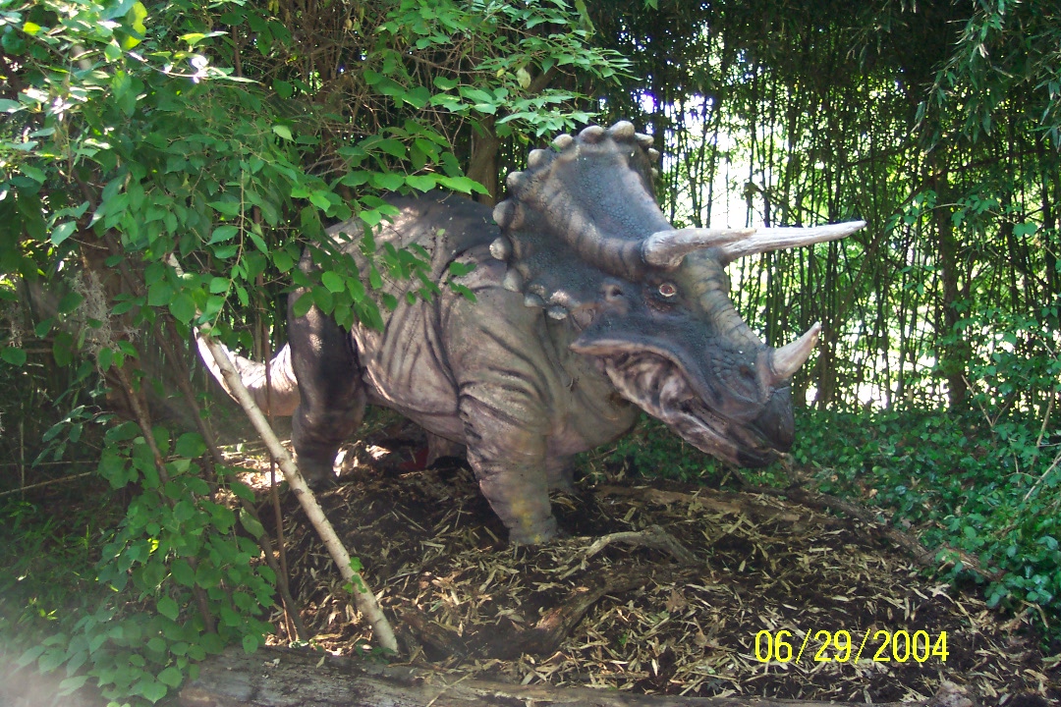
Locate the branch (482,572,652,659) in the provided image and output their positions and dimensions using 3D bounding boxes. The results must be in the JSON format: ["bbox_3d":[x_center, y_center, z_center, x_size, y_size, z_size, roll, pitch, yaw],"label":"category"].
[{"bbox_3d":[0.169,0.966,4.279,0.200,0.130,0.910,4,7,41],"label":"branch"}]

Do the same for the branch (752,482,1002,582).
[{"bbox_3d":[1.652,0.843,5.630,0.180,0.140,1.834,-2,5,-21],"label":"branch"}]

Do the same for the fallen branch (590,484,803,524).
[{"bbox_3d":[0.900,0.815,6.180,1.284,0.100,0.120,4,6,36],"label":"fallen branch"}]

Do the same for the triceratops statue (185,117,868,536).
[{"bbox_3d":[-0.492,-0.200,6.528,4.660,2.061,1.400,4,7,41],"label":"triceratops statue"}]

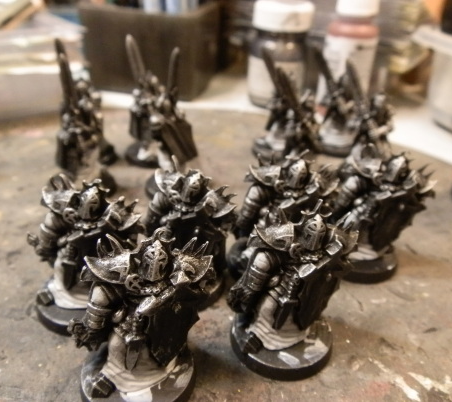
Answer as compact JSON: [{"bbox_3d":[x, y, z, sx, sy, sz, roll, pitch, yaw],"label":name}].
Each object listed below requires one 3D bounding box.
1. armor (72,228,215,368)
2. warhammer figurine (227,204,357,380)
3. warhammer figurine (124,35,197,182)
[{"bbox_3d":[-0.017,0.022,0.084,0.028,0.038,0.026,-3,35,-8],"label":"armor"},{"bbox_3d":[0.015,0.017,0.094,0.028,0.038,0.026,-2,35,-6],"label":"warhammer figurine"},{"bbox_3d":[-0.023,-0.035,0.158,0.028,0.048,0.028,-2,35,-7],"label":"warhammer figurine"}]

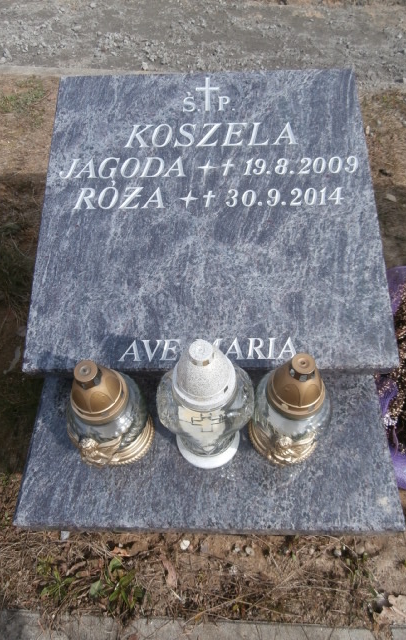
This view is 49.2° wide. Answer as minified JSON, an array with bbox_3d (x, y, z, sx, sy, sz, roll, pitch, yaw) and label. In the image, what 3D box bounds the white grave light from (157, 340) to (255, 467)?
[{"bbox_3d":[0.003,0.107,0.571,0.122,0.284,0.122,-3,57,0],"label":"white grave light"}]

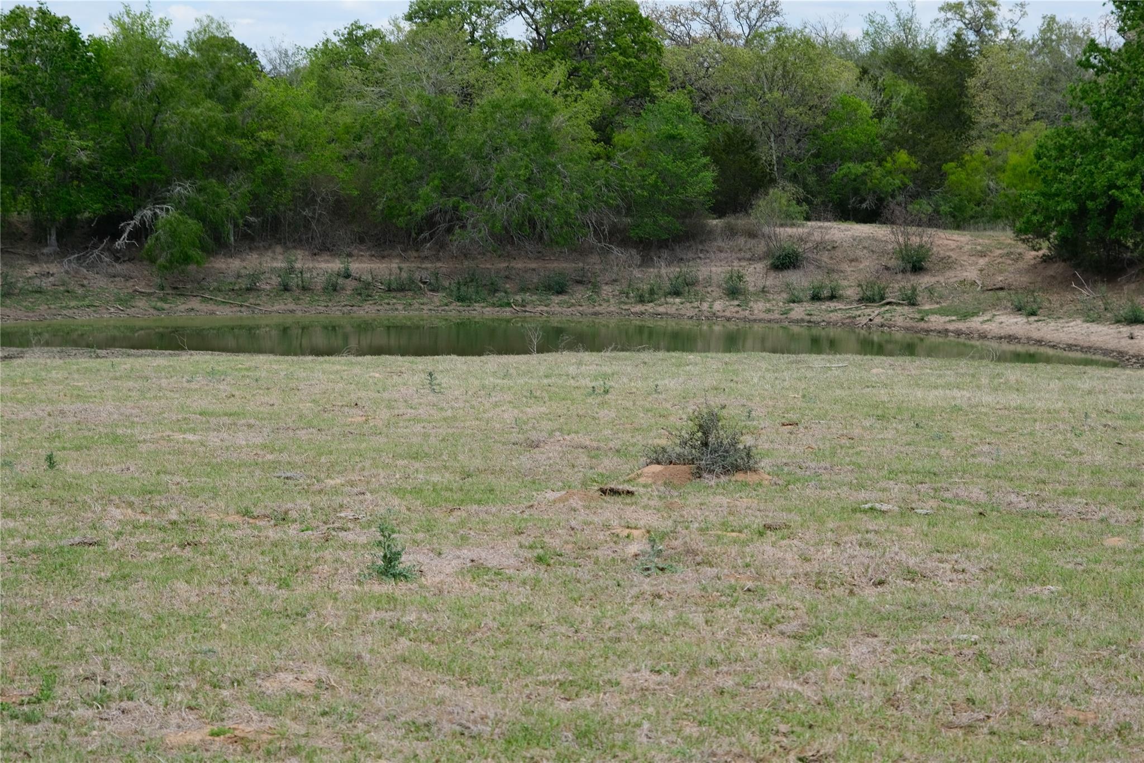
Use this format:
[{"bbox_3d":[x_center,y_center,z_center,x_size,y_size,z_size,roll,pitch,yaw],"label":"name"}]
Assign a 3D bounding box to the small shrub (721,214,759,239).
[{"bbox_3d":[5.163,-4.753,83.000,1.181,0.756,1.000,0,4,4],"label":"small shrub"}]

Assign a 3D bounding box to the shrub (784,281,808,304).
[{"bbox_3d":[6.205,-2.483,75.000,0.670,0.626,0.600,0,4,5],"label":"shrub"}]

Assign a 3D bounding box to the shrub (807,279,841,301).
[{"bbox_3d":[7.033,-2.548,75.100,0.919,0.622,0.782,1,3,0],"label":"shrub"}]

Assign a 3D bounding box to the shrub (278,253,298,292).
[{"bbox_3d":[-8.103,-3.110,77.000,0.586,1.105,0.550,0,4,-6],"label":"shrub"}]

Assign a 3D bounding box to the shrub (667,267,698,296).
[{"bbox_3d":[3.201,-2.879,78.000,0.955,0.852,0.907,1,3,0],"label":"shrub"}]

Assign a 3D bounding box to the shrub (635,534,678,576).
[{"bbox_3d":[0.412,0.843,13.100,0.204,0.174,0.190,0,4,2],"label":"shrub"}]

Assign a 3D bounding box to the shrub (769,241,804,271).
[{"bbox_3d":[6.274,-3.661,79.000,1.020,0.867,0.950,0,4,5],"label":"shrub"}]

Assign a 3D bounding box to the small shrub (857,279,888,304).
[{"bbox_3d":[8.095,-2.407,72.700,0.818,0.626,0.695,1,3,0],"label":"small shrub"}]

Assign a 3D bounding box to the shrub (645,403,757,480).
[{"bbox_3d":[0.883,0.396,18.400,0.761,0.454,0.680,0,4,3],"label":"shrub"}]

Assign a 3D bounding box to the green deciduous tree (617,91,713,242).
[{"bbox_3d":[2.897,-6.711,85.000,3.122,4.755,2.966,1,3,0],"label":"green deciduous tree"}]

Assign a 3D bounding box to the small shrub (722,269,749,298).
[{"bbox_3d":[4.602,-2.755,76.000,0.729,0.810,0.650,0,4,3],"label":"small shrub"}]

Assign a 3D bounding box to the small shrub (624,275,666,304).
[{"bbox_3d":[2.063,-2.608,76.500,1.164,0.810,0.990,1,3,0],"label":"small shrub"}]

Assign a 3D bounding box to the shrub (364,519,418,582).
[{"bbox_3d":[-0.851,0.795,12.700,0.252,0.276,0.230,0,4,-4],"label":"shrub"}]

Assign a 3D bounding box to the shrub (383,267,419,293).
[{"bbox_3d":[-4.917,-2.944,78.000,1.084,0.723,0.921,1,3,0],"label":"shrub"}]

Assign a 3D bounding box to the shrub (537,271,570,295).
[{"bbox_3d":[-0.552,-2.908,79.500,0.973,0.711,0.827,1,3,0],"label":"shrub"}]

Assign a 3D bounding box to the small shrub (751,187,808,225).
[{"bbox_3d":[6.679,-5.659,87.000,1.814,1.223,1.600,0,4,4],"label":"small shrub"}]

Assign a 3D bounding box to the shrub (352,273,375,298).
[{"bbox_3d":[-6.052,-2.794,78.500,0.649,0.754,0.617,1,3,0],"label":"shrub"}]

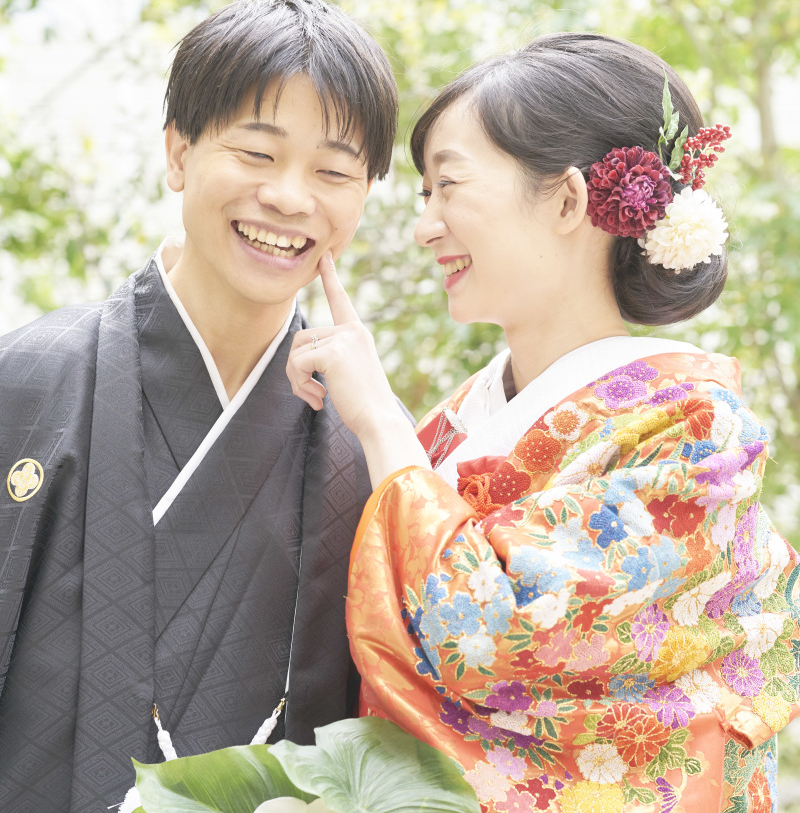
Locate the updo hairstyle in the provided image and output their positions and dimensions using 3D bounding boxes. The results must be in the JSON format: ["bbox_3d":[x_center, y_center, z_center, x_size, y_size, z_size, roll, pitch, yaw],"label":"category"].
[{"bbox_3d":[0.137,-0.186,2.320,0.252,0.238,0.185,-1,2,-18],"label":"updo hairstyle"}]

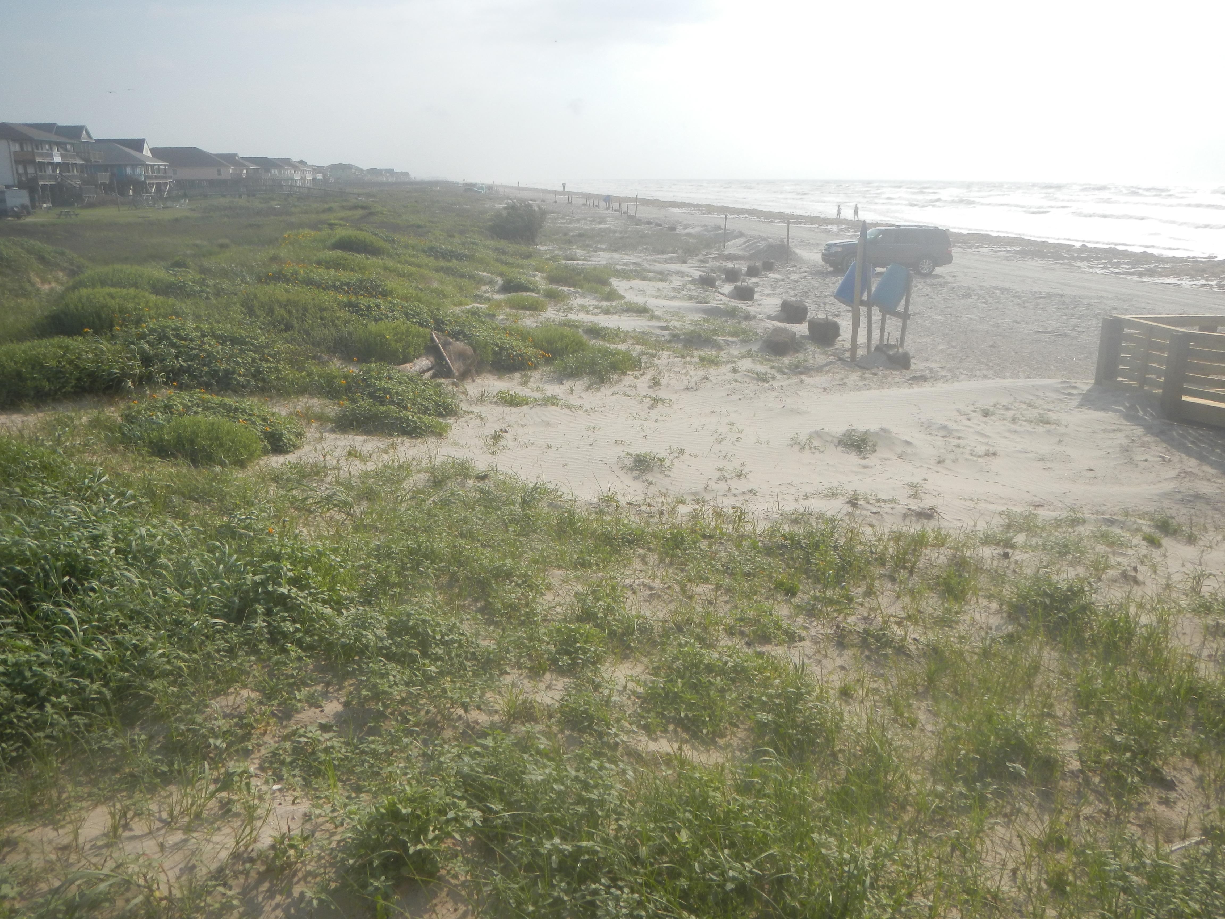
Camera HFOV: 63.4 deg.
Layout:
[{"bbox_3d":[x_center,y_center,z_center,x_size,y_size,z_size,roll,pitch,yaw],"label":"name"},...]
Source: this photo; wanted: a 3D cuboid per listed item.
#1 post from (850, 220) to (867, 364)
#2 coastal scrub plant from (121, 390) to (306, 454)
[{"bbox_3d":[5.011,-3.395,20.131,0.130,2.795,0.130,4,16,13],"label":"post"},{"bbox_3d":[-5.238,-0.558,12.861,2.250,0.630,1.500,-6,17,-22],"label":"coastal scrub plant"}]

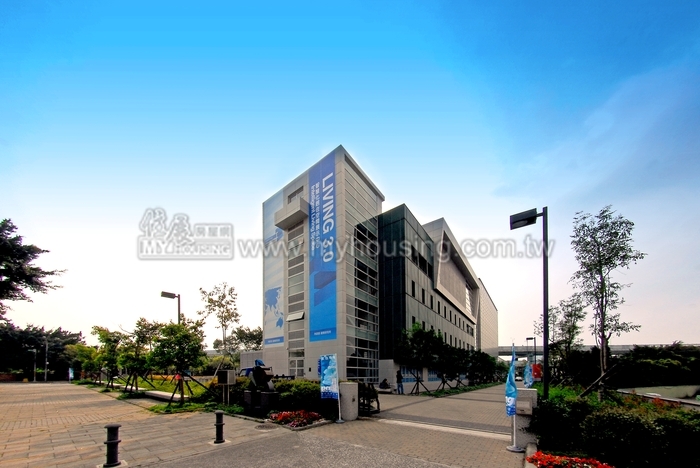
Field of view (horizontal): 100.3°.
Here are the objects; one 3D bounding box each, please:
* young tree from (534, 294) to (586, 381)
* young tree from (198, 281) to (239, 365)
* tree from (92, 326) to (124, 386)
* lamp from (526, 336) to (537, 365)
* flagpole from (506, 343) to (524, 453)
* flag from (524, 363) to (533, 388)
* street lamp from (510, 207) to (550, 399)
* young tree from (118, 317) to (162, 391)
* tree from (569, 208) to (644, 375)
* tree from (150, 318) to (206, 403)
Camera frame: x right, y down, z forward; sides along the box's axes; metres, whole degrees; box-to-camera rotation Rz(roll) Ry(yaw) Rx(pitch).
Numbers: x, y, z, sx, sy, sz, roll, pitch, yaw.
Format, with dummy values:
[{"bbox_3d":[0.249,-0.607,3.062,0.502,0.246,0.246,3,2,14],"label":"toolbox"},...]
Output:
[{"bbox_3d":[16.586,8.273,23.000,4.000,7.000,3.700,0,-11,0],"label":"young tree"},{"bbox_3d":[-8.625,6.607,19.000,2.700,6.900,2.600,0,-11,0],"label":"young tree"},{"bbox_3d":[-22.338,11.377,27.000,3.000,5.700,2.900,0,-11,0],"label":"tree"},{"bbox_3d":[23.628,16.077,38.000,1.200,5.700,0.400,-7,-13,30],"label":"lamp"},{"bbox_3d":[3.345,3.305,5.900,0.370,2.200,0.370,-7,-13,31],"label":"flagpole"},{"bbox_3d":[10.291,8.144,16.800,0.500,1.450,0.200,-7,-13,31],"label":"flag"},{"bbox_3d":[5.180,2.129,8.400,1.000,6.000,0.400,-7,-10,39],"label":"street lamp"},{"bbox_3d":[-15.072,8.705,21.000,3.100,5.200,3.000,0,-11,0],"label":"young tree"},{"bbox_3d":[10.627,2.734,12.000,3.100,7.800,3.000,0,-11,0],"label":"tree"},{"bbox_3d":[-8.519,6.334,14.500,2.800,4.200,2.700,0,-11,0],"label":"tree"}]

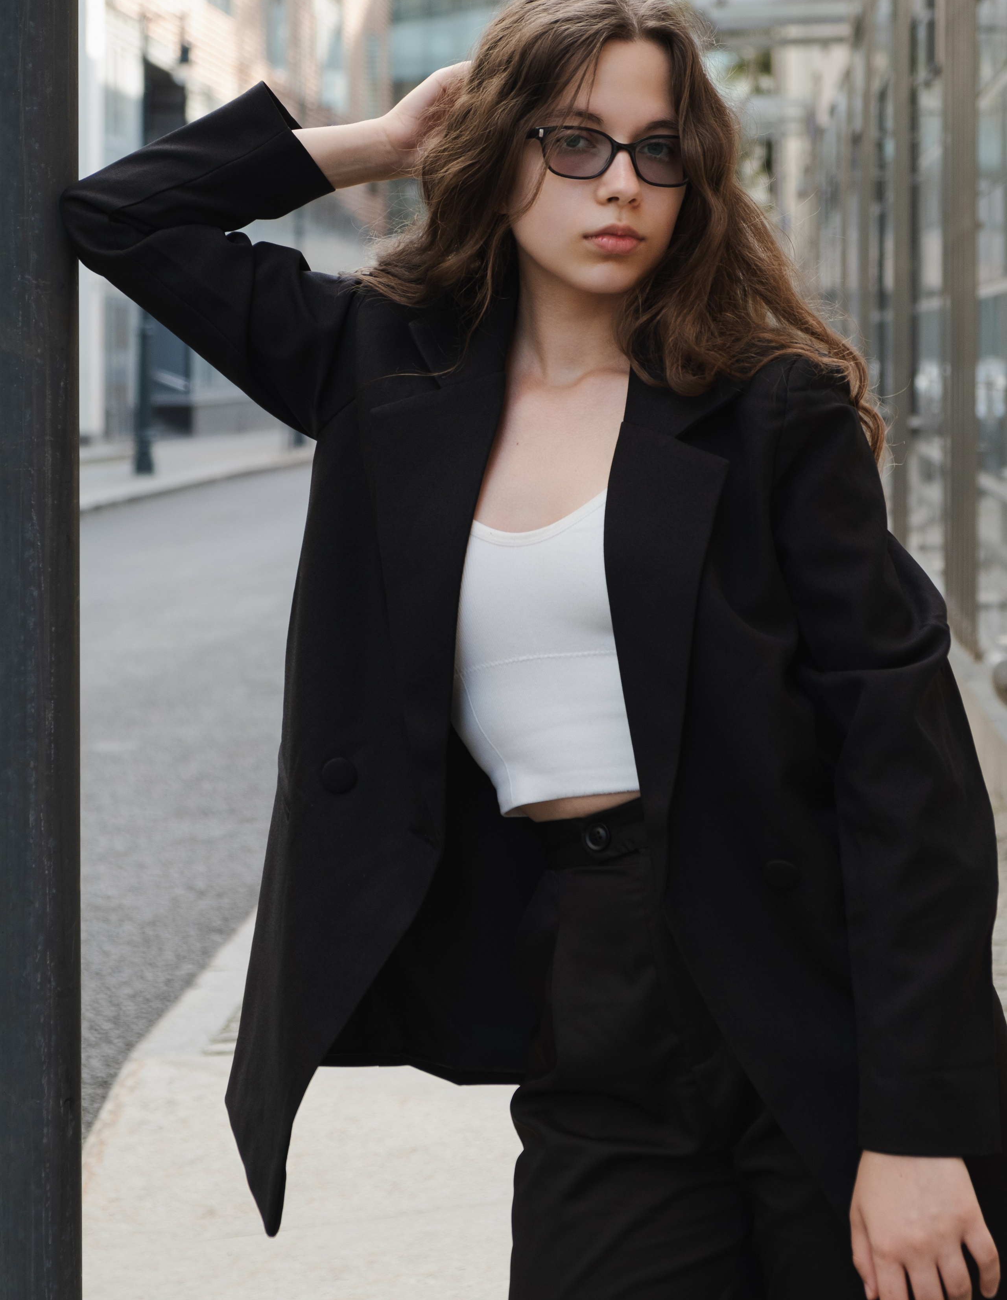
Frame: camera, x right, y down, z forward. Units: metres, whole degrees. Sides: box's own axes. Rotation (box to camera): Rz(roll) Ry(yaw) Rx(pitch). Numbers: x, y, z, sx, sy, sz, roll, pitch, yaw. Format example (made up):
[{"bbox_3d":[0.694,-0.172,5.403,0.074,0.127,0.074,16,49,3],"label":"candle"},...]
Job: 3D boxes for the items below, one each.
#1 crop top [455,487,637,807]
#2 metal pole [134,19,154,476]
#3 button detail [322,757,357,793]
[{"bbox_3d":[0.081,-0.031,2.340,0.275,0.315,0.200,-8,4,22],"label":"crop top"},{"bbox_3d":[-3.639,-4.087,31.000,0.190,4.650,0.190,0,5,0],"label":"metal pole"},{"bbox_3d":[-0.122,0.094,2.280,0.027,0.028,0.007,1,5,14],"label":"button detail"}]

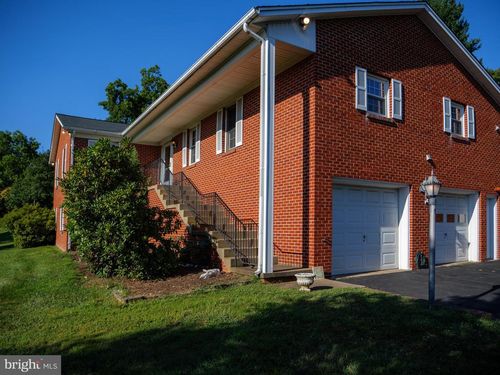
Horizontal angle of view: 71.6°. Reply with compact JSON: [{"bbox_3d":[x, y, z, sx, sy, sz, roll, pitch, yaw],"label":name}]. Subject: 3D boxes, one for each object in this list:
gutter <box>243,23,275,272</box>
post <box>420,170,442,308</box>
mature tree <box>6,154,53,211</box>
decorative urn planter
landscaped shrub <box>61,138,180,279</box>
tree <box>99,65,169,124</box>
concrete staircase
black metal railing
[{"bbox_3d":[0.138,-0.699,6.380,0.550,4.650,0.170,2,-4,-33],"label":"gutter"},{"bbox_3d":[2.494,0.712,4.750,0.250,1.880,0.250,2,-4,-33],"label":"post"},{"bbox_3d":[-15.900,0.577,25.000,4.000,6.400,4.200,2,-4,-33],"label":"mature tree"},{"bbox_3d":[0.960,1.644,6.000,0.370,0.335,0.370,0,-3,0],"label":"decorative urn planter"},{"bbox_3d":[-3.100,0.479,8.300,2.500,3.000,2.650,2,-4,-33],"label":"landscaped shrub"},{"bbox_3d":[-9.166,-2.665,28.000,6.600,13.200,6.800,2,-4,-33],"label":"tree"},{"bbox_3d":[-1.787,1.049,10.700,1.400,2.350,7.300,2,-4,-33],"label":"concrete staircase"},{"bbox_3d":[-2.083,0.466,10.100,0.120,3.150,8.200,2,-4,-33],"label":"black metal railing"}]

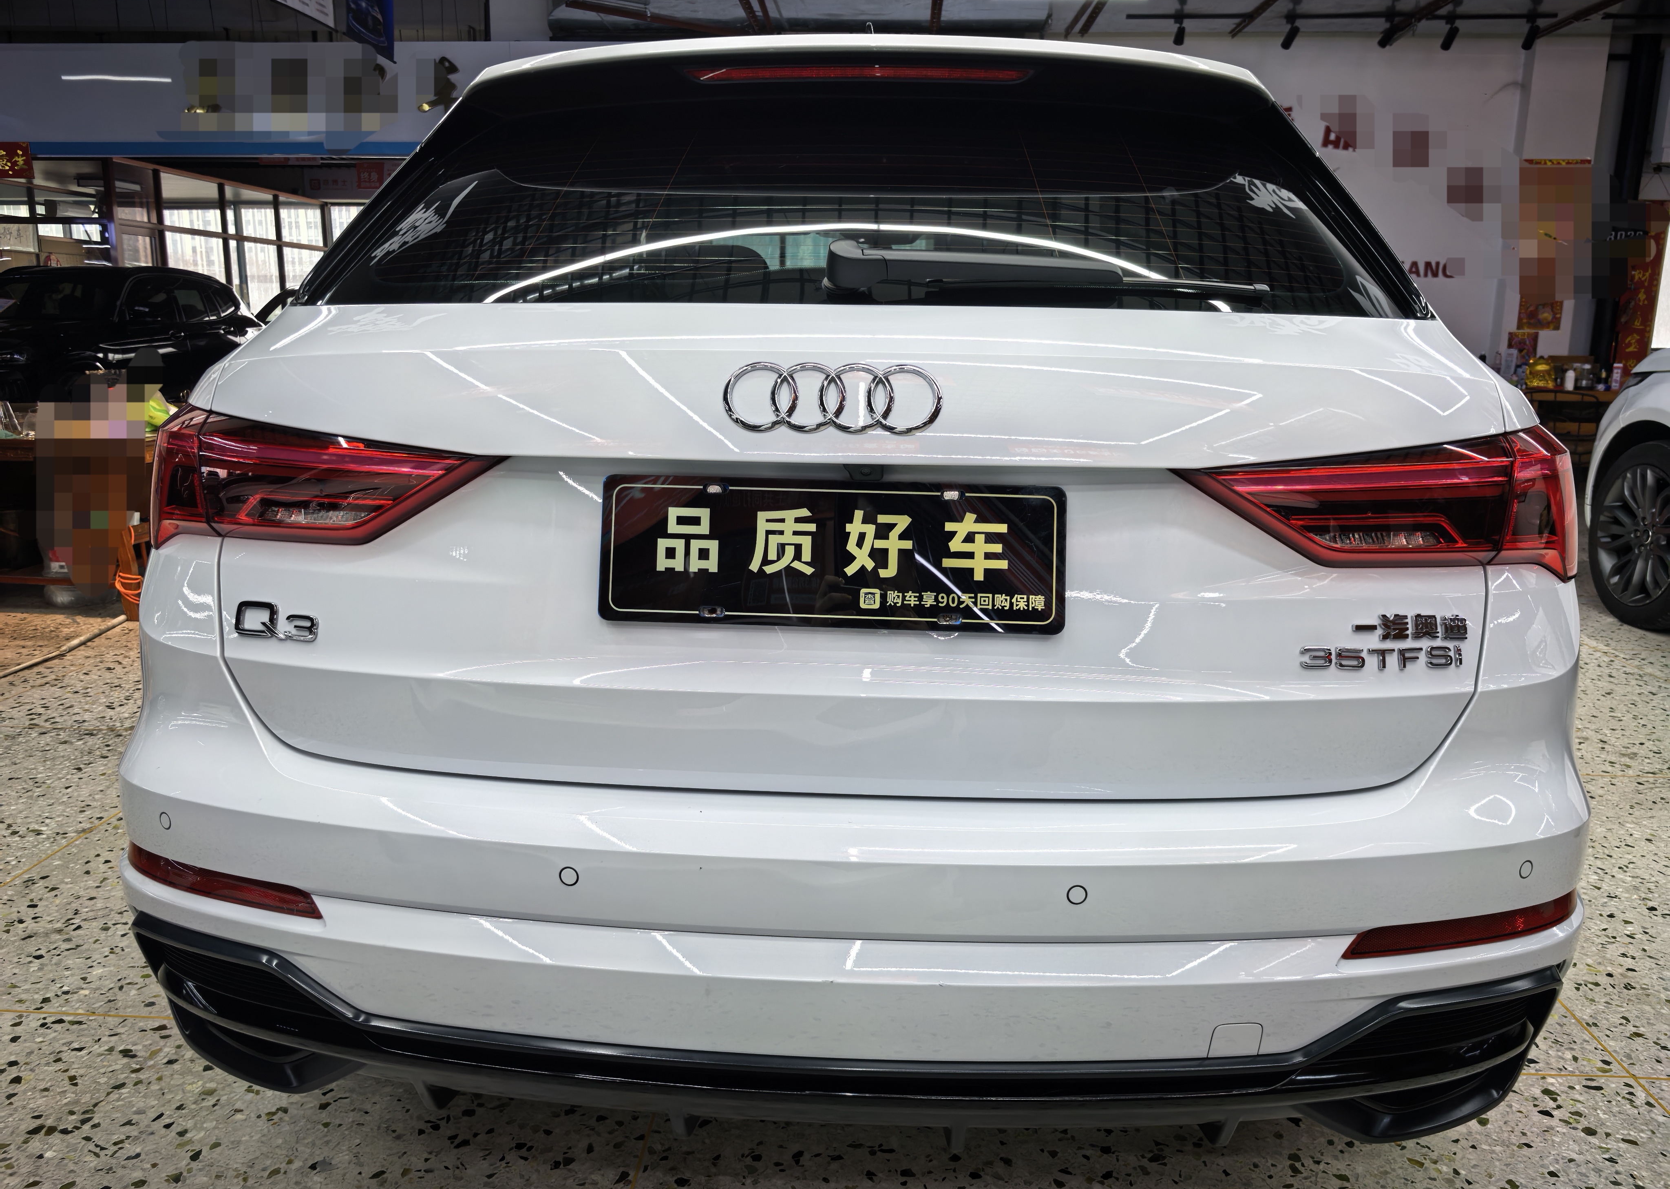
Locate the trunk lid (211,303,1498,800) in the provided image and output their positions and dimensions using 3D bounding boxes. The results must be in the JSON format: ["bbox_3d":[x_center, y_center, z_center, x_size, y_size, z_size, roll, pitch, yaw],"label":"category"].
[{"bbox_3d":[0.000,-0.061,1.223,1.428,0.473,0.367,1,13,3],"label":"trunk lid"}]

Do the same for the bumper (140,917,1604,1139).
[{"bbox_3d":[-0.010,0.468,1.276,1.571,0.209,0.275,1,13,3],"label":"bumper"}]

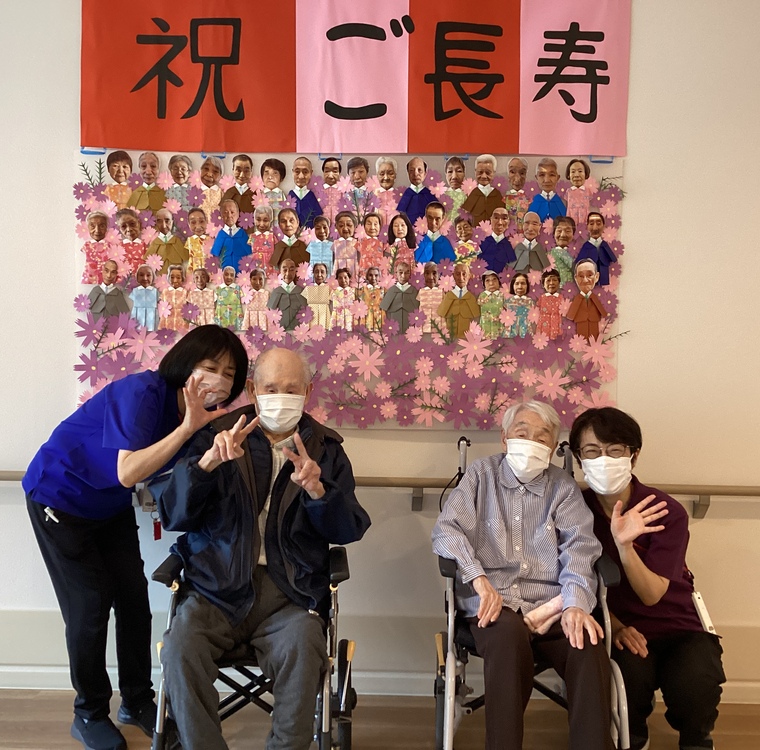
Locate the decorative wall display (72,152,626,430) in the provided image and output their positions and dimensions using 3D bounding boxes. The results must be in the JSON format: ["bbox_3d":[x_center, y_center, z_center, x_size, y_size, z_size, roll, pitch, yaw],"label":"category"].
[{"bbox_3d":[-0.101,-0.278,2.966,1.845,0.925,0.050,1,3,0],"label":"decorative wall display"}]

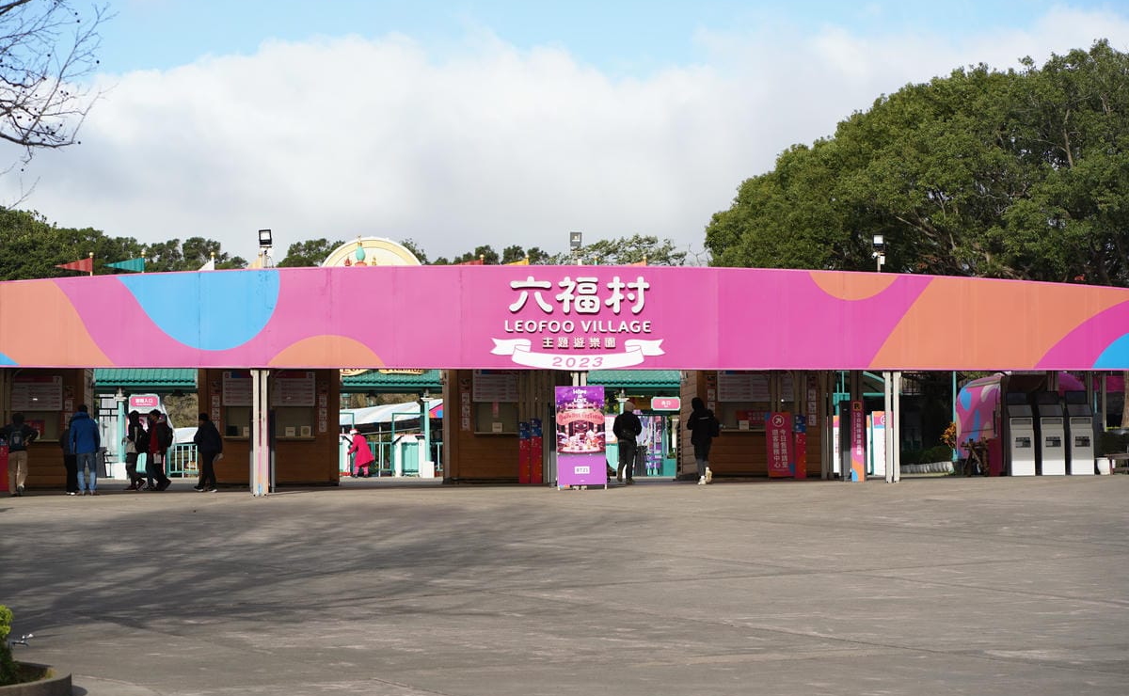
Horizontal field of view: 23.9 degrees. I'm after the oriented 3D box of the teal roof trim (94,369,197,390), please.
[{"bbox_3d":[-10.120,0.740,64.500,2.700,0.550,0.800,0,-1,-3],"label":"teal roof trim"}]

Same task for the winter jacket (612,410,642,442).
[{"bbox_3d":[1.306,1.602,54.800,0.580,0.630,0.340,0,-1,5],"label":"winter jacket"}]

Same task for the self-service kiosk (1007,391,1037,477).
[{"bbox_3d":[9.521,1.792,55.500,0.500,1.760,0.500,0,-1,-5],"label":"self-service kiosk"}]

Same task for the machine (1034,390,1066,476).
[{"bbox_3d":[10.162,1.776,55.600,0.500,1.760,0.500,0,-1,-5],"label":"machine"}]

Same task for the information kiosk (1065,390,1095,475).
[{"bbox_3d":[10.794,1.773,55.700,0.500,1.760,0.500,0,-1,-5],"label":"information kiosk"}]

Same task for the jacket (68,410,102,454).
[{"bbox_3d":[-9.472,1.670,52.700,0.630,0.850,0.360,0,-1,-6],"label":"jacket"}]

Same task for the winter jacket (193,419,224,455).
[{"bbox_3d":[-7.155,1.794,53.600,0.380,0.710,0.520,-1,-2,41],"label":"winter jacket"}]

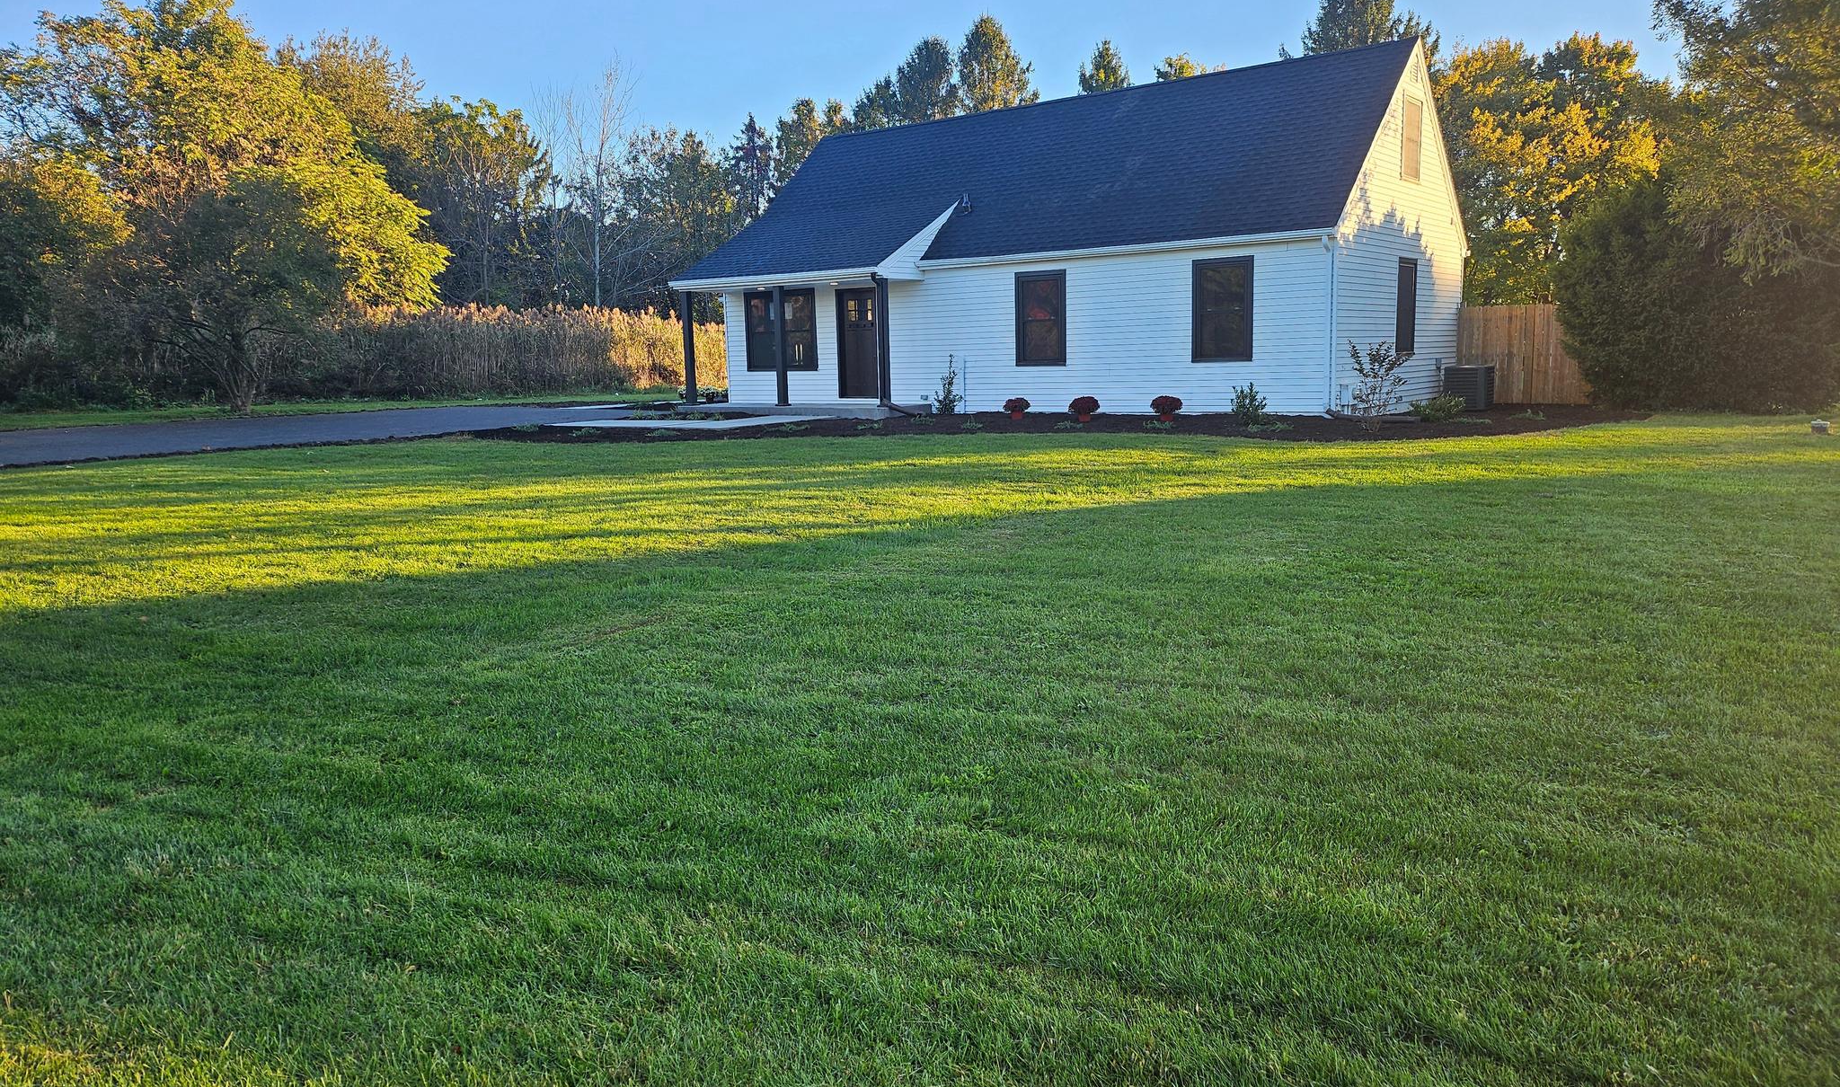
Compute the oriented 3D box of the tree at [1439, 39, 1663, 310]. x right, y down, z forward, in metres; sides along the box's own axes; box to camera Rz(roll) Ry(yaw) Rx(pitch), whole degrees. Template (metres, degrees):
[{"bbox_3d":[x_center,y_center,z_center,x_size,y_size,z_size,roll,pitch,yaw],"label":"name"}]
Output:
[{"bbox_3d":[16.698,-8.860,34.277,7.200,9.304,7.200,2,9,25],"label":"tree"}]

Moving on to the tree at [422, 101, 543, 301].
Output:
[{"bbox_3d":[-16.161,-11.118,48.366,5.600,11.165,5.600,-4,9,-18],"label":"tree"}]

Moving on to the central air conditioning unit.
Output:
[{"bbox_3d":[9.900,-2.787,22.853,0.740,0.780,0.740,5,10,37],"label":"central air conditioning unit"}]

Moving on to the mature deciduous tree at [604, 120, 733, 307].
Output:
[{"bbox_3d":[-10.777,-12.418,55.806,6.200,11.288,6.200,-3,8,-10],"label":"mature deciduous tree"}]

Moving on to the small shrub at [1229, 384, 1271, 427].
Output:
[{"bbox_3d":[5.016,-2.109,19.266,0.580,0.620,0.550,5,10,37],"label":"small shrub"}]

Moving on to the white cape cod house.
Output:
[{"bbox_3d":[2.816,-5.727,25.107,13.102,6.118,8.826,5,10,37],"label":"white cape cod house"}]

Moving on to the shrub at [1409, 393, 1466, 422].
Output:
[{"bbox_3d":[8.340,-2.216,20.524,0.850,0.460,0.750,5,10,37],"label":"shrub"}]

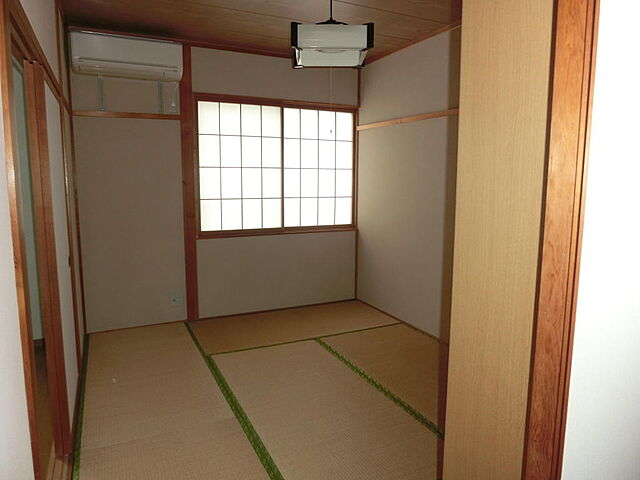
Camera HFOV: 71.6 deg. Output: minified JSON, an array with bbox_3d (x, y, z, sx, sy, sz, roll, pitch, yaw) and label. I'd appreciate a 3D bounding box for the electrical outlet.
[{"bbox_3d":[-1.283,0.549,4.001,0.117,0.118,0.012,-4,8,-25],"label":"electrical outlet"}]

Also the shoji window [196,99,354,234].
[{"bbox_3d":[-0.367,-0.685,4.284,1.610,1.200,0.050,-4,8,-25],"label":"shoji window"}]

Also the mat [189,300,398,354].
[{"bbox_3d":[-0.216,0.773,4.059,1.760,0.041,0.875,-4,8,-25],"label":"mat"}]

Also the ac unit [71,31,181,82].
[{"bbox_3d":[-1.505,-1.421,3.498,0.790,0.285,0.210,-4,8,-25],"label":"ac unit"}]

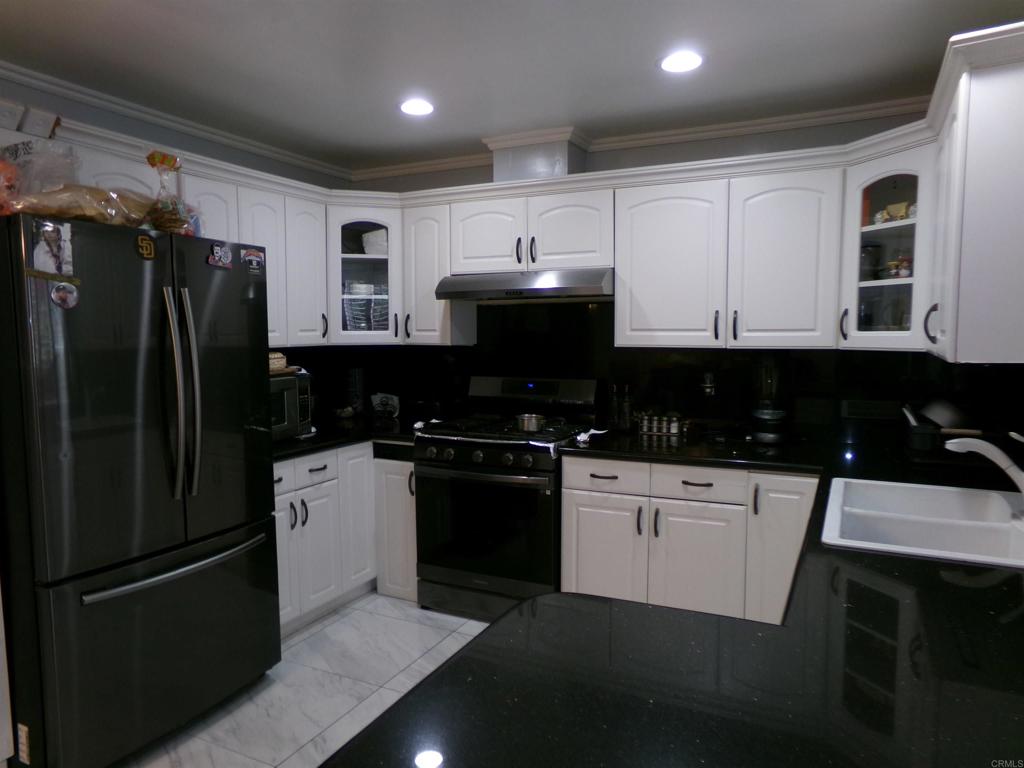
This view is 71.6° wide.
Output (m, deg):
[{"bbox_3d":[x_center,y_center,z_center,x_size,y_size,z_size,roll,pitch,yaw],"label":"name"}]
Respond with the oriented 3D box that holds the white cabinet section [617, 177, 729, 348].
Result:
[{"bbox_3d":[0.814,-0.566,3.498,0.532,0.762,0.330,2,5,25],"label":"white cabinet section"}]

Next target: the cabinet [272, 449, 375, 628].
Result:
[{"bbox_3d":[-1.188,0.739,3.592,0.621,0.838,0.798,2,5,26],"label":"cabinet"}]

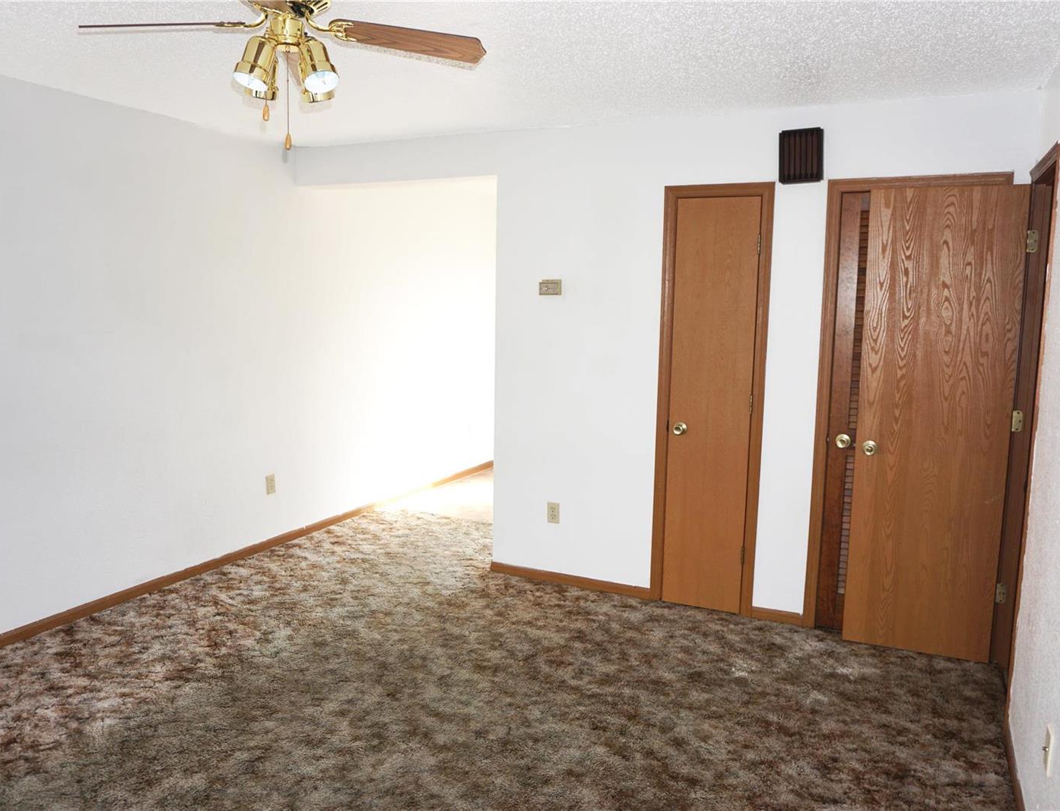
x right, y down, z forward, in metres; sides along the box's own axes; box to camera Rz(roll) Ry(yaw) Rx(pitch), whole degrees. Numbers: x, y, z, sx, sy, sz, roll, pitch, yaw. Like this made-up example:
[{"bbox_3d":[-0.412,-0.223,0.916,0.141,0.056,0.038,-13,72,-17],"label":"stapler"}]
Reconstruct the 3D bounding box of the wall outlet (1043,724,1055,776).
[{"bbox_3d":[1.329,0.882,2.074,0.008,0.115,0.072,4,8,26],"label":"wall outlet"}]

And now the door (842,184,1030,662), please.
[{"bbox_3d":[1.748,0.088,3.530,0.603,2.038,0.037,4,8,21],"label":"door"}]

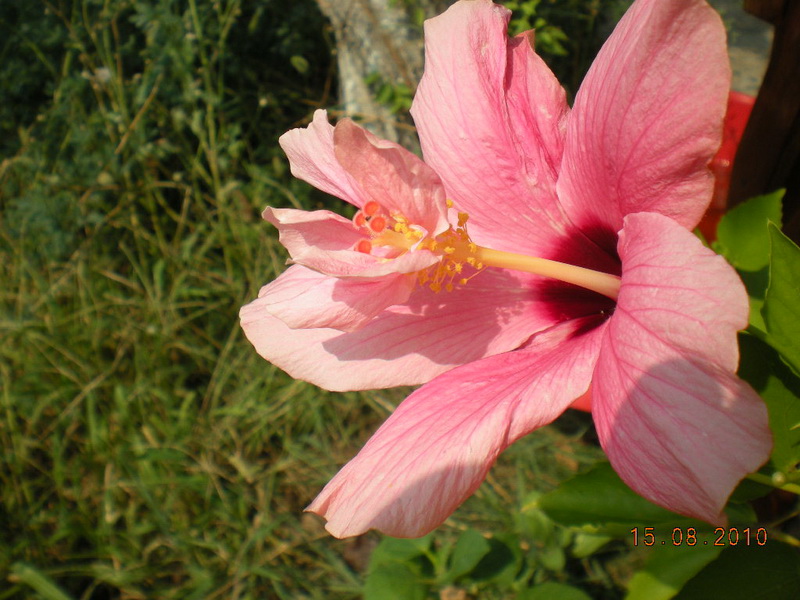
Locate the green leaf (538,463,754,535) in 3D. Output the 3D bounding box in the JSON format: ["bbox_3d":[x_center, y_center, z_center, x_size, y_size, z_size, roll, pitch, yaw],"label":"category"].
[{"bbox_3d":[0.084,0.068,0.300,0.070,0.015,0.030,1,45,1],"label":"green leaf"}]

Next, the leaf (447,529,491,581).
[{"bbox_3d":[0.045,0.168,0.580,0.022,0.010,0.033,18,56,28],"label":"leaf"}]

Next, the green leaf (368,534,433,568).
[{"bbox_3d":[0.000,0.165,0.580,0.041,0.010,0.026,-2,37,2],"label":"green leaf"}]

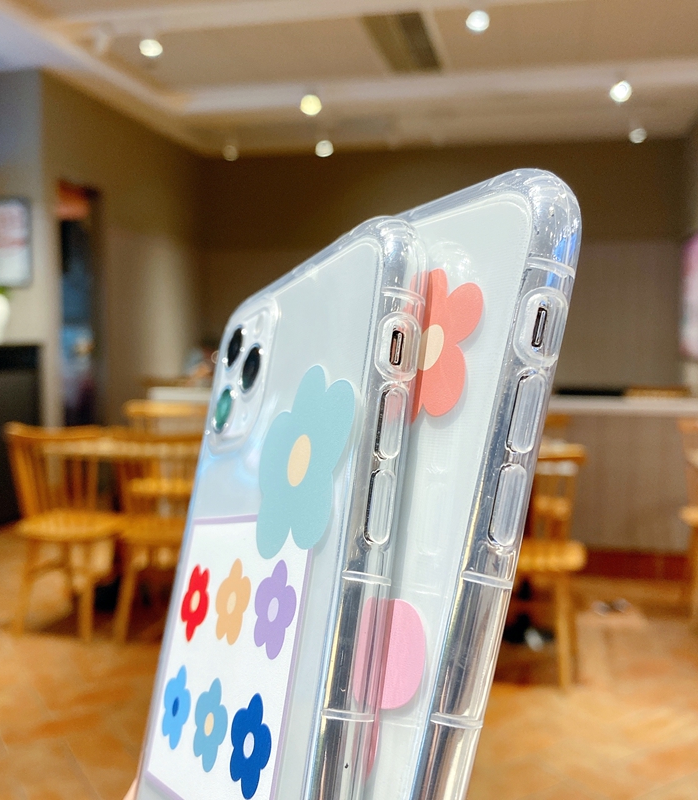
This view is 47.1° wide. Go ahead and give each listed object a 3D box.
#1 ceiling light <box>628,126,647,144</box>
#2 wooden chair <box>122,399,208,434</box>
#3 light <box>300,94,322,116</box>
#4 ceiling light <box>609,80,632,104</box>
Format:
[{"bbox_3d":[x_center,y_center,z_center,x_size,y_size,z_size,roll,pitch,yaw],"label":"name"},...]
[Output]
[{"bbox_3d":[2.126,-1.949,5.905,0.125,0.125,0.125,3,6,20],"label":"ceiling light"},{"bbox_3d":[-0.911,0.425,3.763,0.440,0.810,0.480,1,6,3],"label":"wooden chair"},{"bbox_3d":[-0.249,-1.908,5.181,0.125,0.135,0.125,1,6,-3],"label":"light"},{"bbox_3d":[1.627,-1.843,4.802,0.125,0.135,0.125,3,6,19],"label":"ceiling light"}]

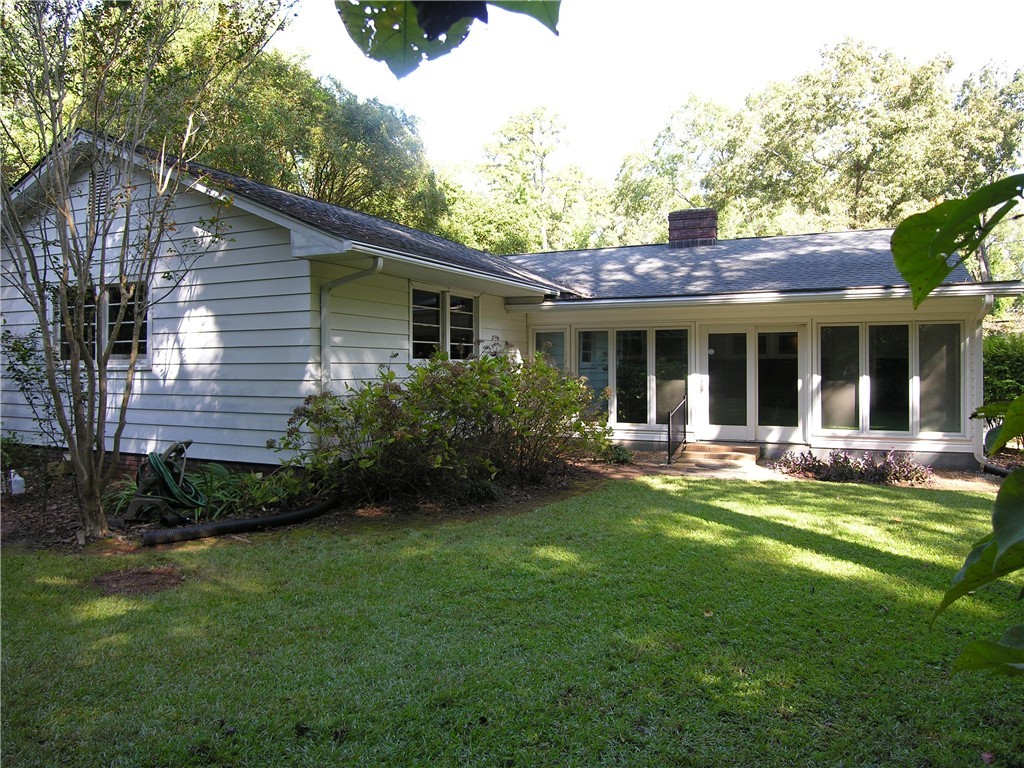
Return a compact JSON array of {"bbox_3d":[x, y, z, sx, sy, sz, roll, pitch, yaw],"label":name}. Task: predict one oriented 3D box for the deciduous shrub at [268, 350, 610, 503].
[{"bbox_3d":[-0.750,0.500,9.350,4.400,1.750,2.100,-1,1,-27],"label":"deciduous shrub"}]

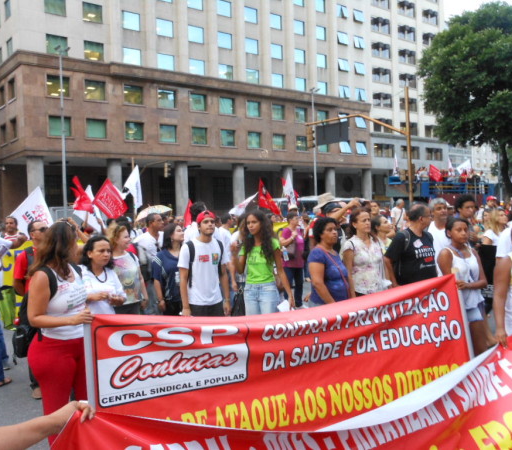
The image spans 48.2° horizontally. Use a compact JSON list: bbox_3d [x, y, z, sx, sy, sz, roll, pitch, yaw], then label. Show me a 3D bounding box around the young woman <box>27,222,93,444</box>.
[{"bbox_3d":[-1.184,0.785,3.517,0.420,1.614,0.470,-1,1,31],"label":"young woman"}]

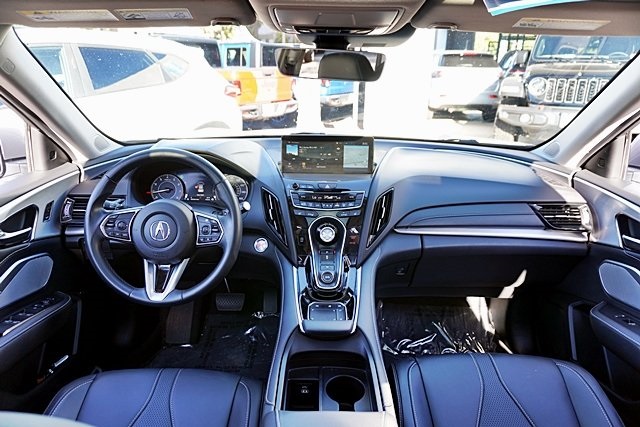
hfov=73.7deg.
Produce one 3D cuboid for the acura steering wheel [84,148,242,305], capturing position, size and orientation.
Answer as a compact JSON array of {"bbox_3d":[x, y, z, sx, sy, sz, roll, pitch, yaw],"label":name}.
[{"bbox_3d":[-0.372,0.034,1.025,0.370,0.370,0.120,0,-3,0],"label":"acura steering wheel"}]

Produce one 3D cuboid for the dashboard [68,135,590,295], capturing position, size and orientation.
[{"bbox_3d":[0.024,-0.007,1.308,1.450,0.430,0.470,0,20,0],"label":"dashboard"}]

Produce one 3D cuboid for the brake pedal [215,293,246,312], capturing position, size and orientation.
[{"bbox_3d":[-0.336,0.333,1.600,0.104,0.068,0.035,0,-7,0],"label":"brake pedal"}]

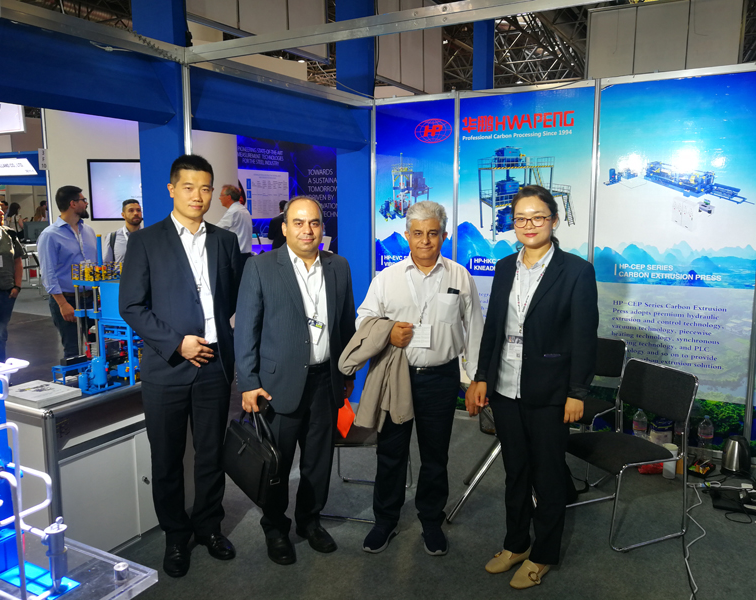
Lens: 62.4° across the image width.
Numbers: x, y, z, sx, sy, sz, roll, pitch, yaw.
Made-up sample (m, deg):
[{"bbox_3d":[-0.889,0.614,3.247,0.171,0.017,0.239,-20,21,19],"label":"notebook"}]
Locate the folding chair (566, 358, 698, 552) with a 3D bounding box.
[{"bbox_3d":[1.257,0.758,3.211,0.520,0.810,0.490,-3,8,-20],"label":"folding chair"}]

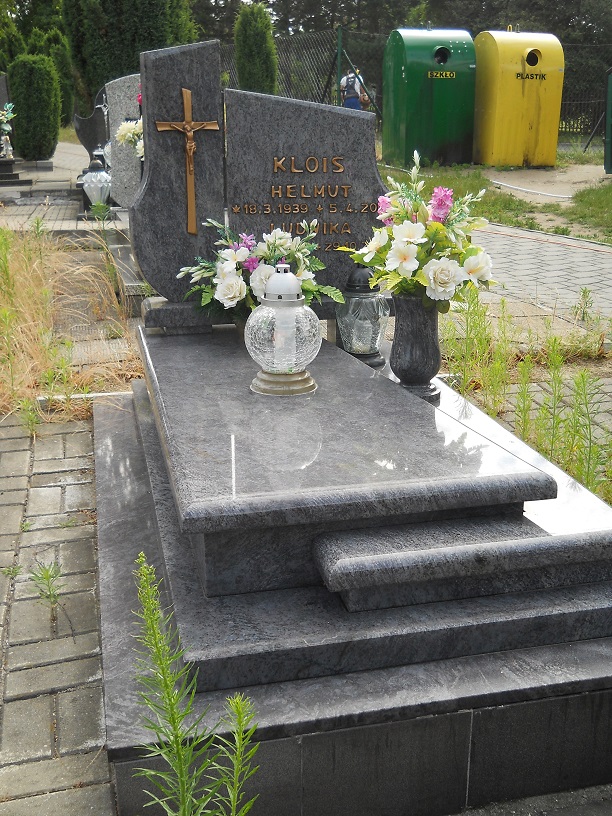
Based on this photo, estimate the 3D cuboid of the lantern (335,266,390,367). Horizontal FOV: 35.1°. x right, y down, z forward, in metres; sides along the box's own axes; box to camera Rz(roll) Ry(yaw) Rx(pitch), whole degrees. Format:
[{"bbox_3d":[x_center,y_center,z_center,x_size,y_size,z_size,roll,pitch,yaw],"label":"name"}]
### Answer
[{"bbox_3d":[0.195,-0.316,3.294,0.194,0.333,0.196,-1,17,0],"label":"lantern"}]

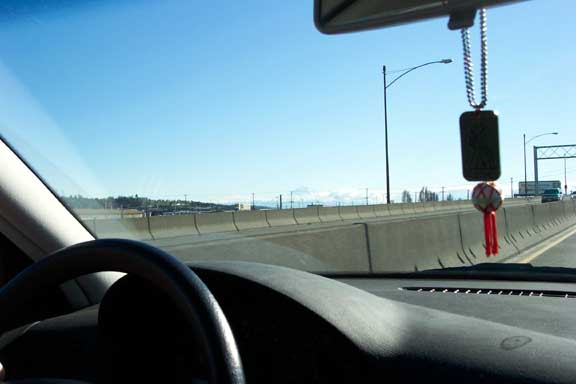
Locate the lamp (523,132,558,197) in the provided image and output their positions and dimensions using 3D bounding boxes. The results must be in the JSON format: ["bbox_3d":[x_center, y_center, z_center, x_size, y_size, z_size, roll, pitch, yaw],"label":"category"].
[{"bbox_3d":[43.293,-4.266,103.759,5.700,11.070,0.350,-2,-1,31],"label":"lamp"}]

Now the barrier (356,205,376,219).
[{"bbox_3d":[5.747,1.398,45.107,0.600,0.840,3.050,-2,-1,31],"label":"barrier"}]

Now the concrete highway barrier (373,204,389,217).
[{"bbox_3d":[7.298,1.395,47.734,0.600,0.840,3.050,-2,-1,31],"label":"concrete highway barrier"}]

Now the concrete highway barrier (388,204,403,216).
[{"bbox_3d":[8.848,1.391,50.360,0.600,0.840,3.050,-2,-1,31],"label":"concrete highway barrier"}]

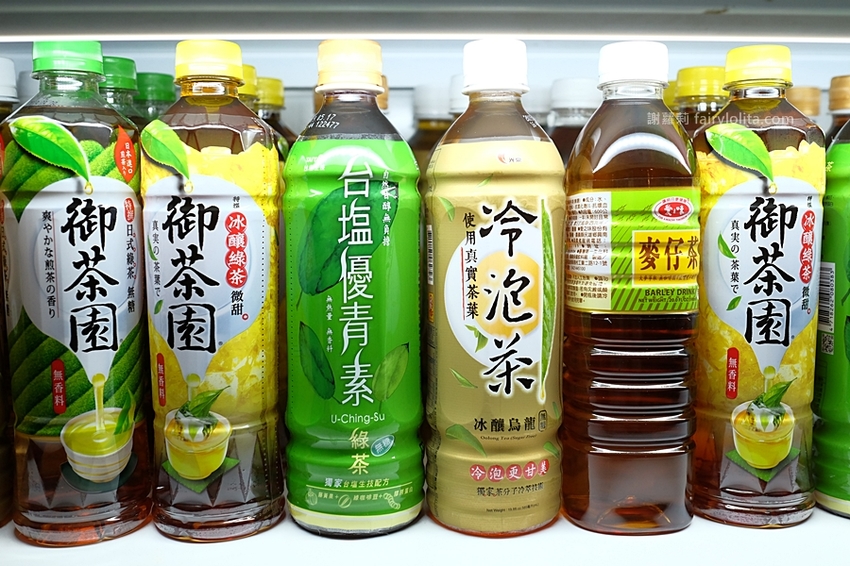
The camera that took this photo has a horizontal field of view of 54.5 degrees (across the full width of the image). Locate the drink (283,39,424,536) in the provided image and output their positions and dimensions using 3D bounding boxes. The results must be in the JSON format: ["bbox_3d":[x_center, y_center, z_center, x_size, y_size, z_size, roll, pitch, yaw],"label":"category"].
[{"bbox_3d":[-0.035,0.002,0.402,0.067,0.230,0.067,-1,5,-5],"label":"drink"}]

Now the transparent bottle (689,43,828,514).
[{"bbox_3d":[0.163,0.001,0.411,0.063,0.228,0.063,1,5,13],"label":"transparent bottle"}]

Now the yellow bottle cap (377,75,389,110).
[{"bbox_3d":[-0.036,-0.111,0.482,0.030,0.021,0.030,0,5,0],"label":"yellow bottle cap"}]

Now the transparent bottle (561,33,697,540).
[{"bbox_3d":[0.100,0.002,0.403,0.064,0.229,0.064,0,5,0],"label":"transparent bottle"}]

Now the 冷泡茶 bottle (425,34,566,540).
[{"bbox_3d":[0.034,0.001,0.402,0.067,0.230,0.067,-1,5,-5],"label":"冷泡茶 bottle"}]

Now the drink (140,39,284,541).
[{"bbox_3d":[-0.101,0.003,0.396,0.064,0.229,0.064,0,5,1],"label":"drink"}]

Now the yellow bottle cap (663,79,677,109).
[{"bbox_3d":[0.155,-0.120,0.525,0.031,0.018,0.031,0,5,0],"label":"yellow bottle cap"}]

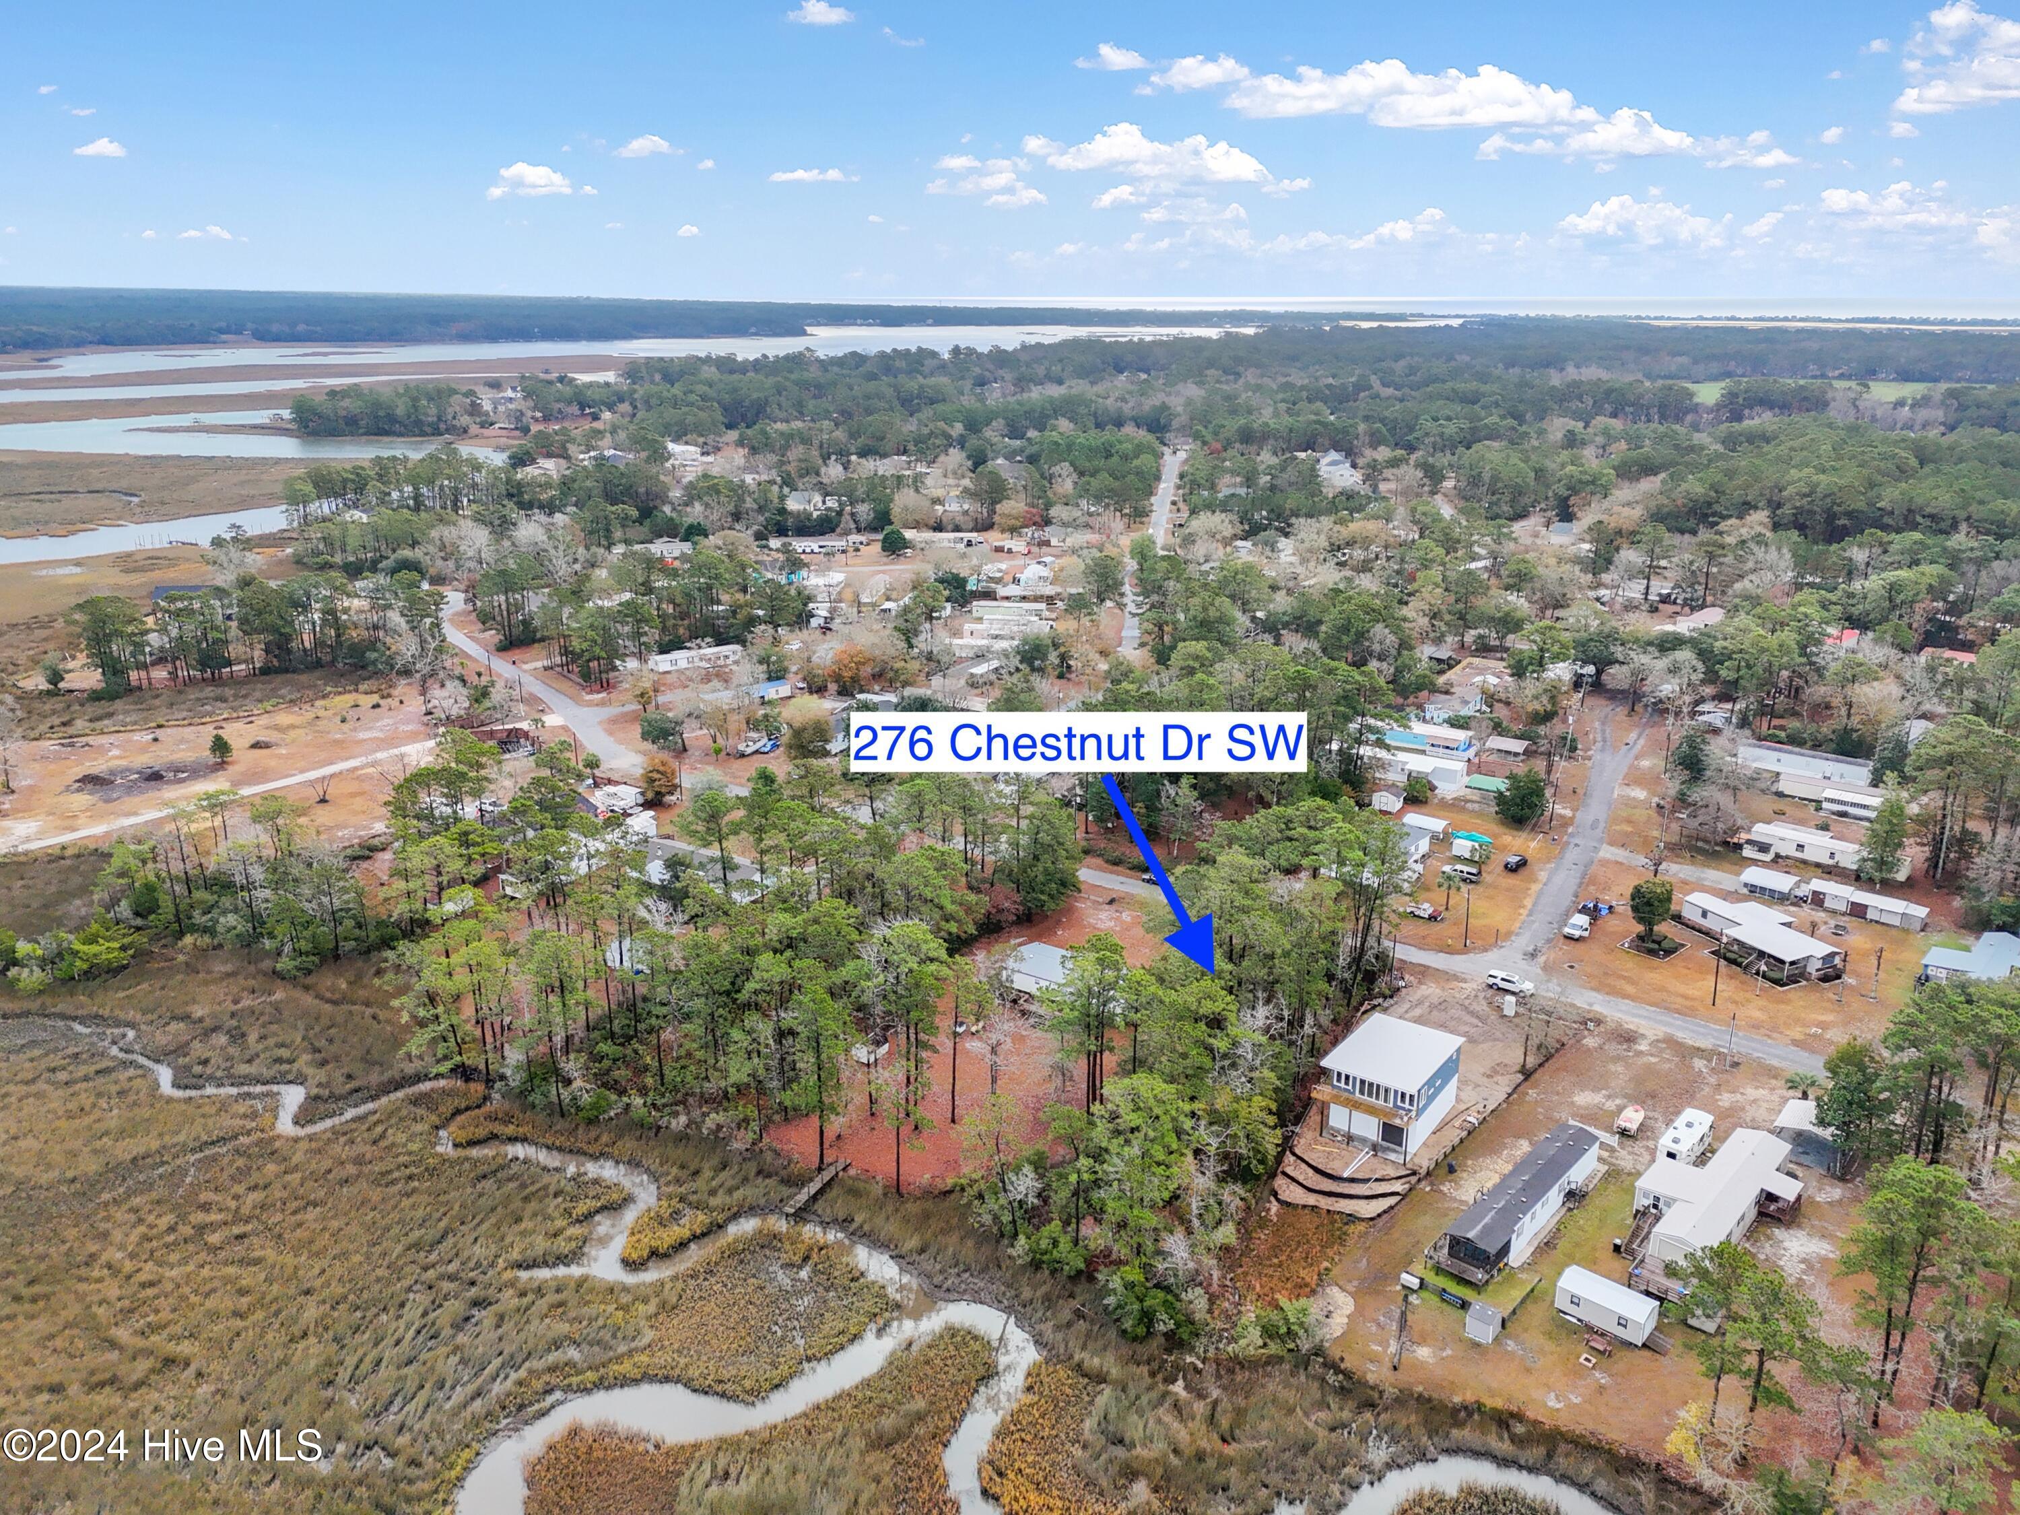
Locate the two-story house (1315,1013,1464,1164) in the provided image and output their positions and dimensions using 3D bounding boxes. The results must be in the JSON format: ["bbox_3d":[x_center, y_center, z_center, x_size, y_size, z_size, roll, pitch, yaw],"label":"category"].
[{"bbox_3d":[38.830,33.380,142.220,9.600,8.000,13.700,14,23,35],"label":"two-story house"}]

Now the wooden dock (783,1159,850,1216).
[{"bbox_3d":[-18.350,40.850,133.100,1.300,1.200,9.250,10,21,27],"label":"wooden dock"}]

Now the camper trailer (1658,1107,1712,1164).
[{"bbox_3d":[65.500,37.350,136.160,2.500,3.100,8.400,16,24,40],"label":"camper trailer"}]

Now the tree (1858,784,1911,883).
[{"bbox_3d":[122.520,11.140,195.260,5.600,15.500,5.600,12,22,32],"label":"tree"}]

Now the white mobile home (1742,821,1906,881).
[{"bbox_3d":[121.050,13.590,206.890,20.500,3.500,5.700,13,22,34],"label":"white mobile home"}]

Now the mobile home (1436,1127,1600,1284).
[{"bbox_3d":[47.380,40.240,128.430,4.500,3.900,24.500,17,25,41],"label":"mobile home"}]

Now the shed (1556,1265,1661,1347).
[{"bbox_3d":[49.390,45.160,115.850,7.100,2.900,3.400,16,24,39],"label":"shed"}]

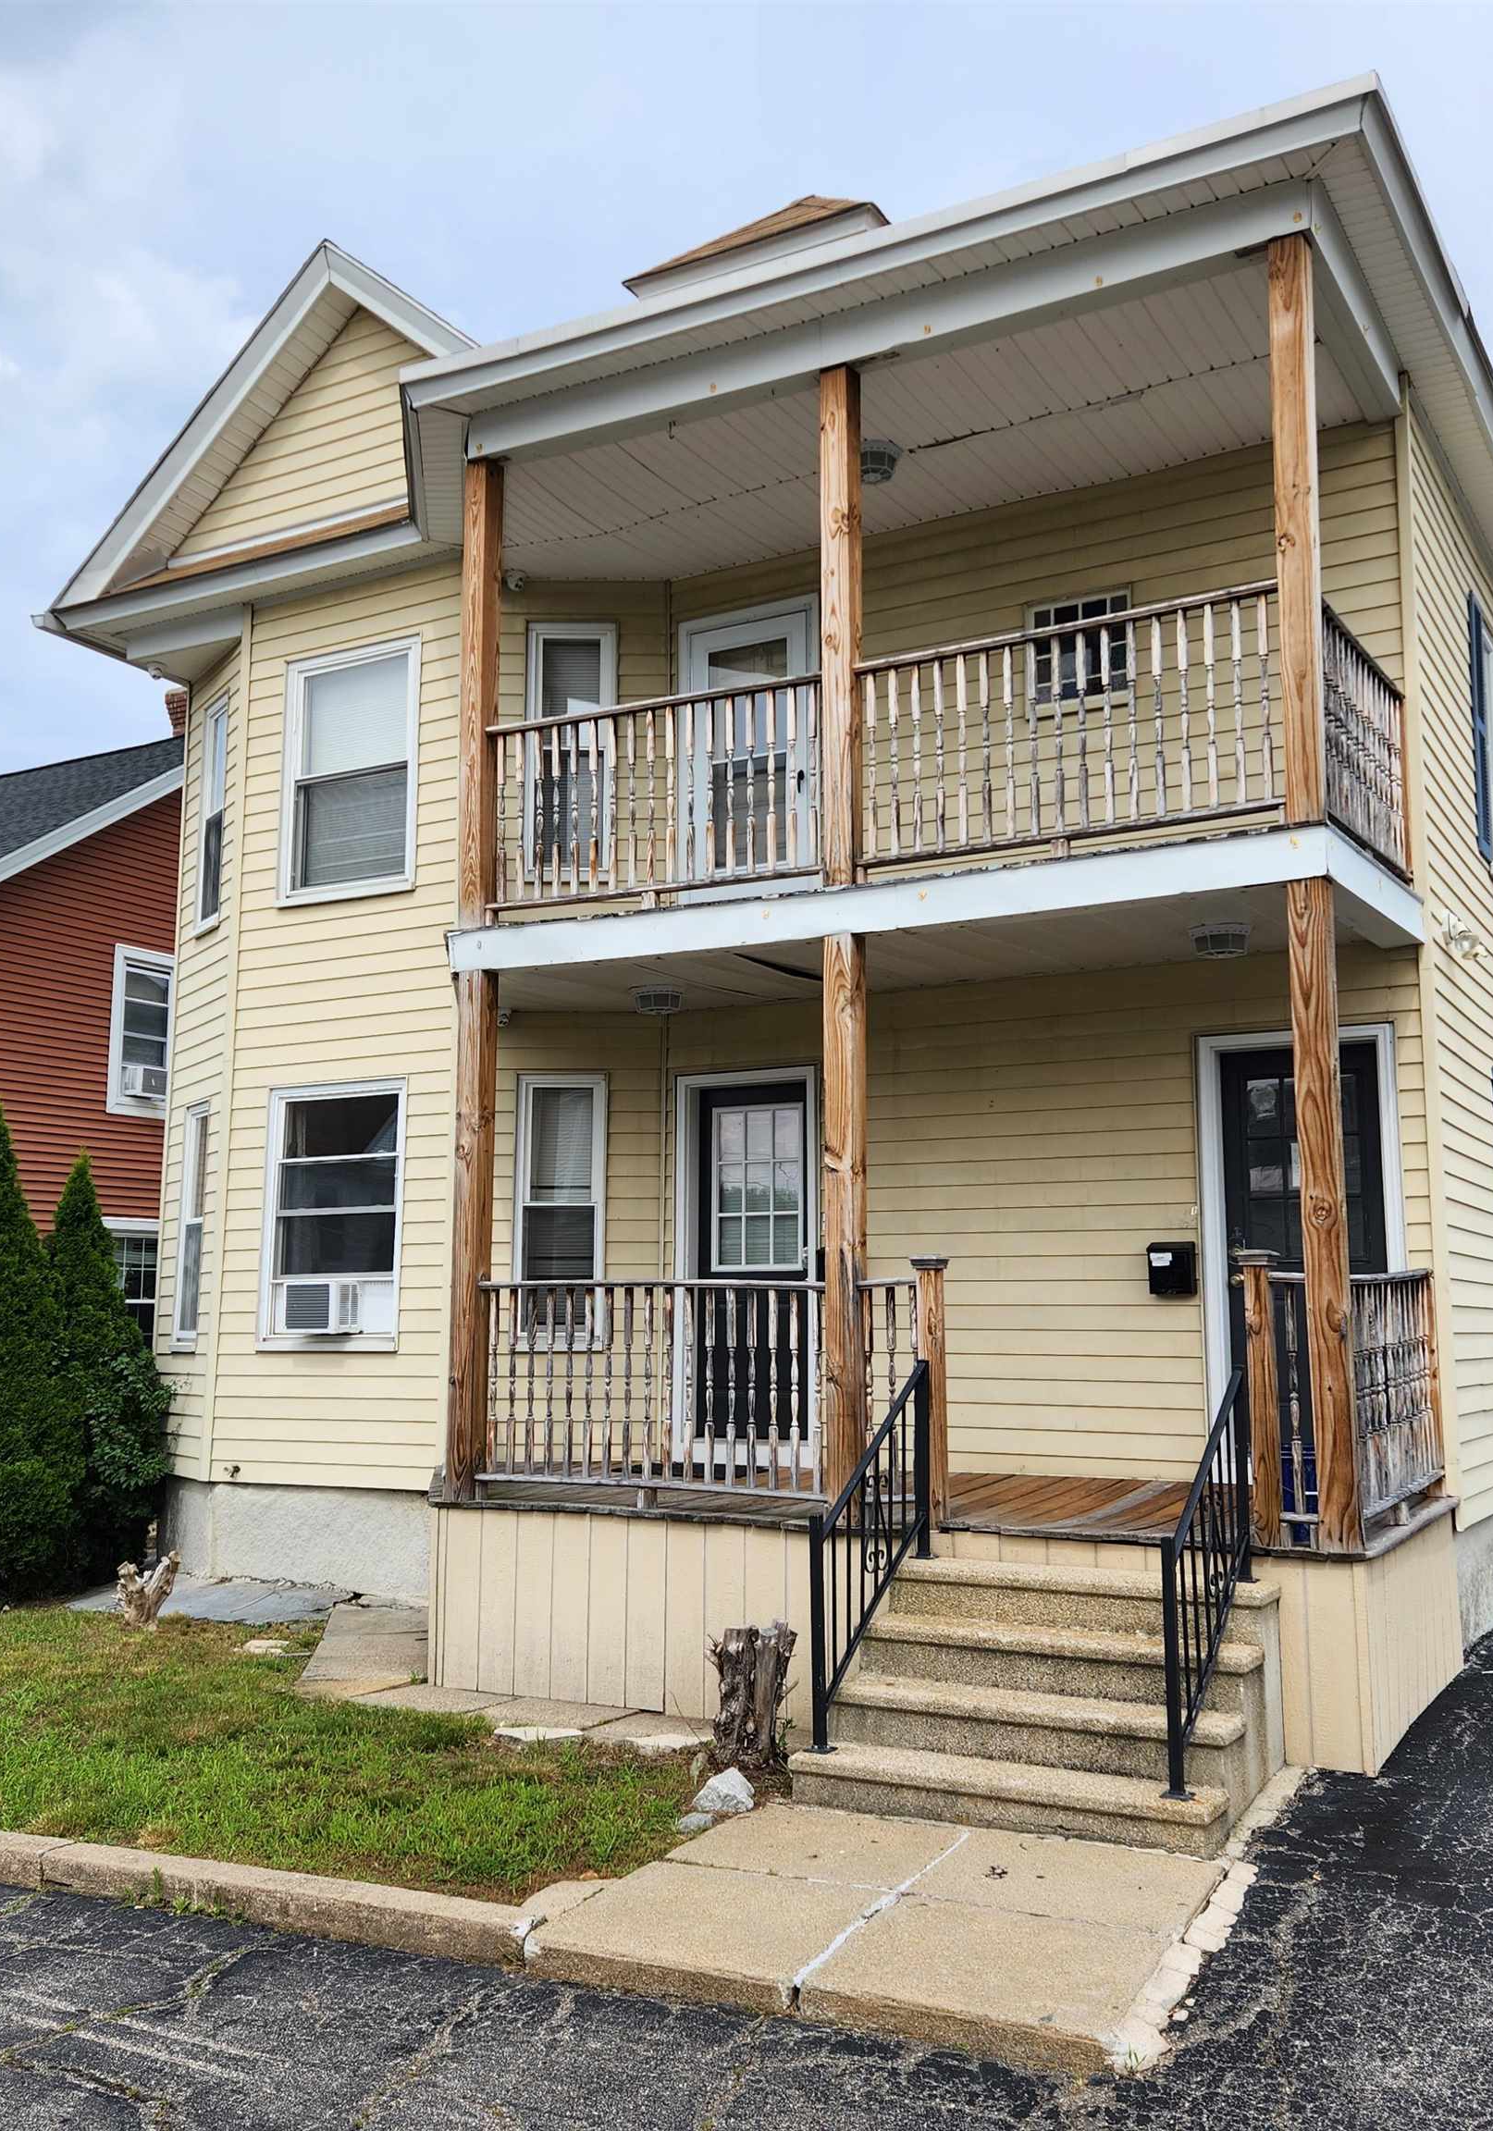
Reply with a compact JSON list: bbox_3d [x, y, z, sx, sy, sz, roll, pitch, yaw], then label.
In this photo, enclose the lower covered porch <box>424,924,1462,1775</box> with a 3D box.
[{"bbox_3d":[0.855,1.143,8.954,4.409,3.497,1.913,-4,-9,30],"label":"lower covered porch"}]

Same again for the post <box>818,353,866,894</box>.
[{"bbox_3d":[0.439,-2.004,8.684,0.143,2.467,0.143,-4,-9,30],"label":"post"}]

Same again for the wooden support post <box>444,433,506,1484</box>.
[{"bbox_3d":[-1.361,-0.498,9.536,0.143,5.271,0.143,-4,-9,30],"label":"wooden support post"}]

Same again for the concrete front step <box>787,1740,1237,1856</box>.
[{"bbox_3d":[0.909,2.562,6.645,1.544,0.172,0.336,-4,-9,30],"label":"concrete front step"}]

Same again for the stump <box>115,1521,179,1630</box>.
[{"bbox_3d":[-3.238,2.742,10.223,0.320,0.570,0.290,-4,-9,30],"label":"stump"}]

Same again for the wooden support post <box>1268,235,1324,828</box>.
[{"bbox_3d":[2.240,-2.155,7.643,0.143,2.467,0.143,-4,-9,30],"label":"wooden support post"}]

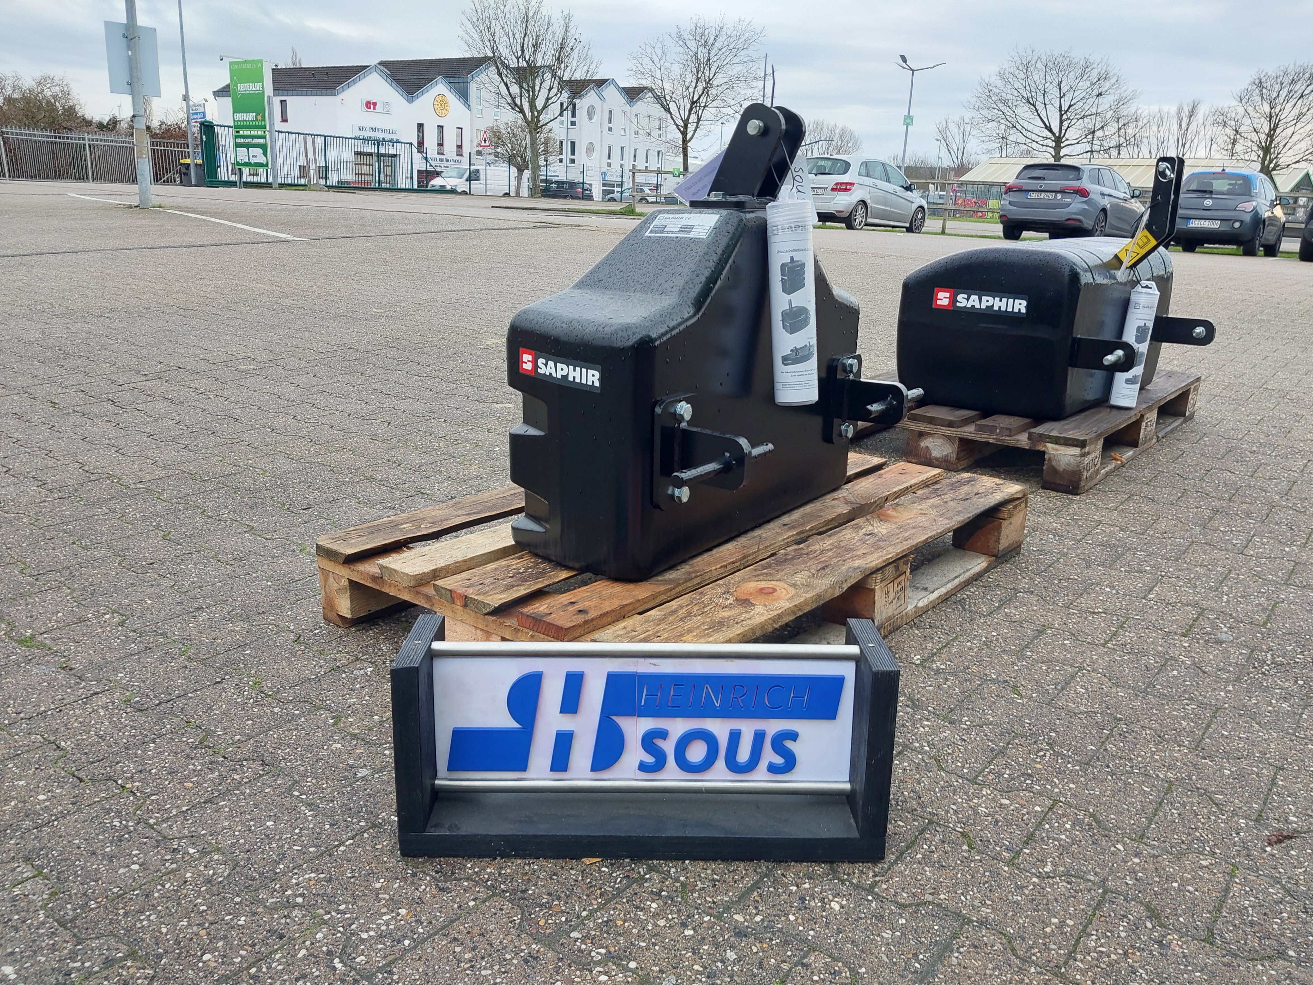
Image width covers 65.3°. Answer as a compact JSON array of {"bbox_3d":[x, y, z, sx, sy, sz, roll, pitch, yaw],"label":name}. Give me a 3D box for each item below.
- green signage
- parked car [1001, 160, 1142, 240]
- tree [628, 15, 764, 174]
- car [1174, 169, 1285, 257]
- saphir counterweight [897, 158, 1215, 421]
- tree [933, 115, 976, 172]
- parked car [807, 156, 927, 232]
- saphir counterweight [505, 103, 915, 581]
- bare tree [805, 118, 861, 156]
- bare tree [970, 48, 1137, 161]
[{"bbox_3d":[-13.469,-12.509,34.000,1.500,3.373,0.400,10,16,26],"label":"green signage"},{"bbox_3d":[8.868,-6.061,21.569,1.792,1.514,4.571,13,20,37],"label":"parked car"},{"bbox_3d":[1.529,-15.931,43.000,5.800,7.590,5.800,2,15,0],"label":"tree"},{"bbox_3d":[11.071,-5.404,19.938,1.720,1.484,3.698,13,18,36],"label":"car"},{"bbox_3d":[1.196,-0.614,2.979,0.660,0.675,0.950,13,20,40],"label":"saphir counterweight"},{"bbox_3d":[32.116,-36.040,110.000,4.800,8.396,4.800,2,15,0],"label":"tree"},{"bbox_3d":[4.961,-7.133,24.654,1.777,1.604,4.270,15,19,39],"label":"parked car"},{"bbox_3d":[0.149,-0.310,1.840,0.395,0.735,0.920,10,18,32],"label":"saphir counterweight"},{"bbox_3d":[20.012,-39.262,120.000,8.000,8.588,8.000,2,15,0],"label":"bare tree"},{"bbox_3d":[16.301,-14.587,42.000,6.900,6.778,6.900,2,15,0],"label":"bare tree"}]

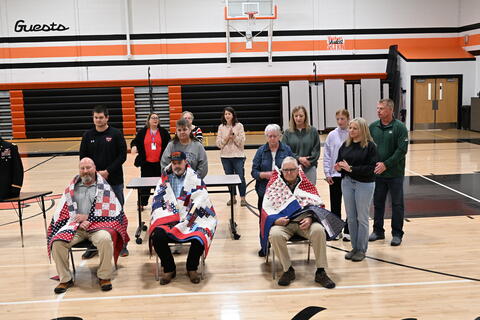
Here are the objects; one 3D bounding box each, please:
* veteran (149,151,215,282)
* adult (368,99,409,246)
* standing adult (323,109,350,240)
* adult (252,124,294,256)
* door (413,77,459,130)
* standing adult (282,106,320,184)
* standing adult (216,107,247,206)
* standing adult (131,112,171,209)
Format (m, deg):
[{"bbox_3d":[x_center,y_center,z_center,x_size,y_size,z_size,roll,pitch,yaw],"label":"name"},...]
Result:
[{"bbox_3d":[-0.651,0.598,6.343,0.747,1.313,0.929,-2,8,-5],"label":"veteran"},{"bbox_3d":[1.860,0.149,7.060,0.540,1.820,0.380,4,9,35],"label":"adult"},{"bbox_3d":[1.297,0.200,7.413,0.434,1.707,0.313,1,8,18],"label":"standing adult"},{"bbox_3d":[0.414,0.346,6.929,0.515,1.596,0.384,-3,8,-9],"label":"adult"},{"bbox_3d":[8.190,-2.332,23.459,1.880,2.140,0.120,-2,8,-4],"label":"door"},{"bbox_3d":[0.809,0.182,7.367,0.500,1.720,0.360,0,8,6],"label":"standing adult"},{"bbox_3d":[-0.146,-0.070,9.641,0.500,1.660,0.360,0,8,8],"label":"standing adult"},{"bbox_3d":[-1.554,-0.006,9.777,0.646,1.626,0.384,-3,8,-12],"label":"standing adult"}]

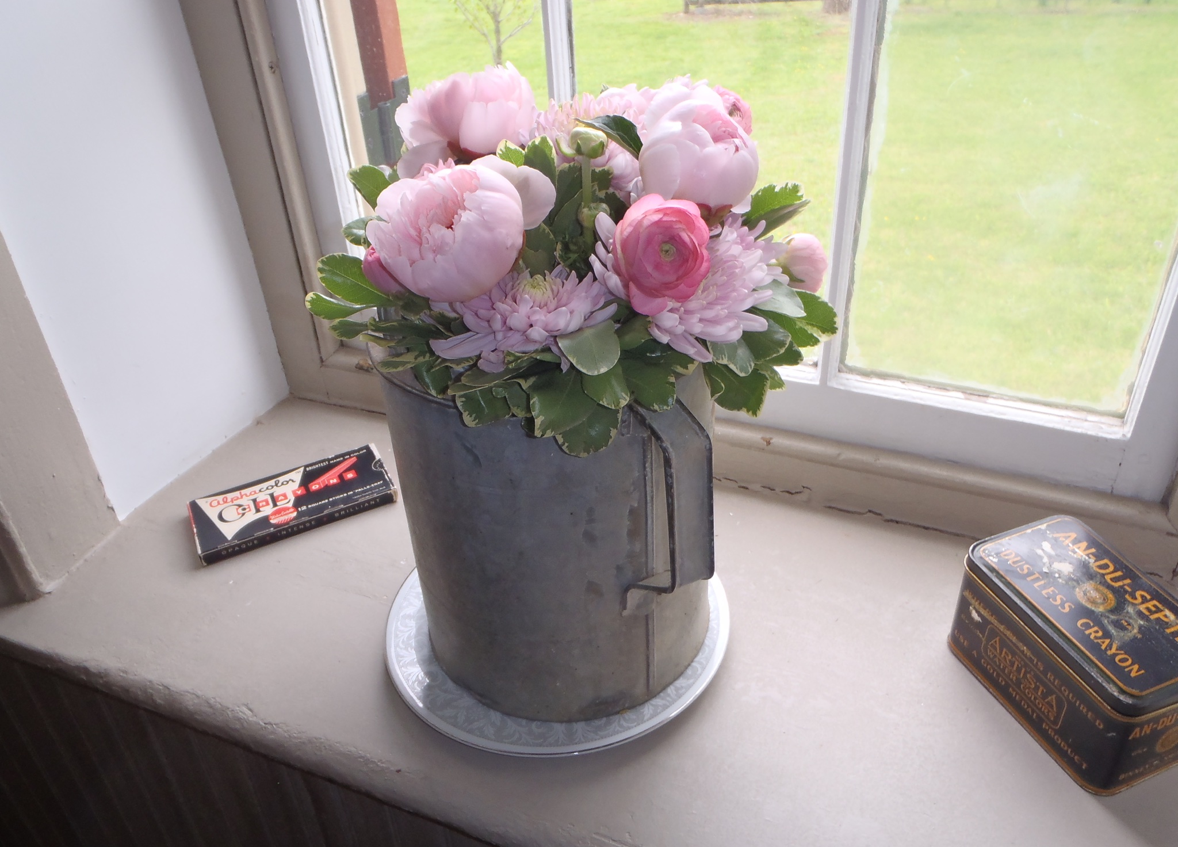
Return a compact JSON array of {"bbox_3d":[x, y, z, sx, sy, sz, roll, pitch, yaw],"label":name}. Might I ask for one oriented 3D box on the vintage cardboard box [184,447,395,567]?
[{"bbox_3d":[-0.215,0.057,0.693,0.137,0.010,0.065,-18,36,-20],"label":"vintage cardboard box"}]

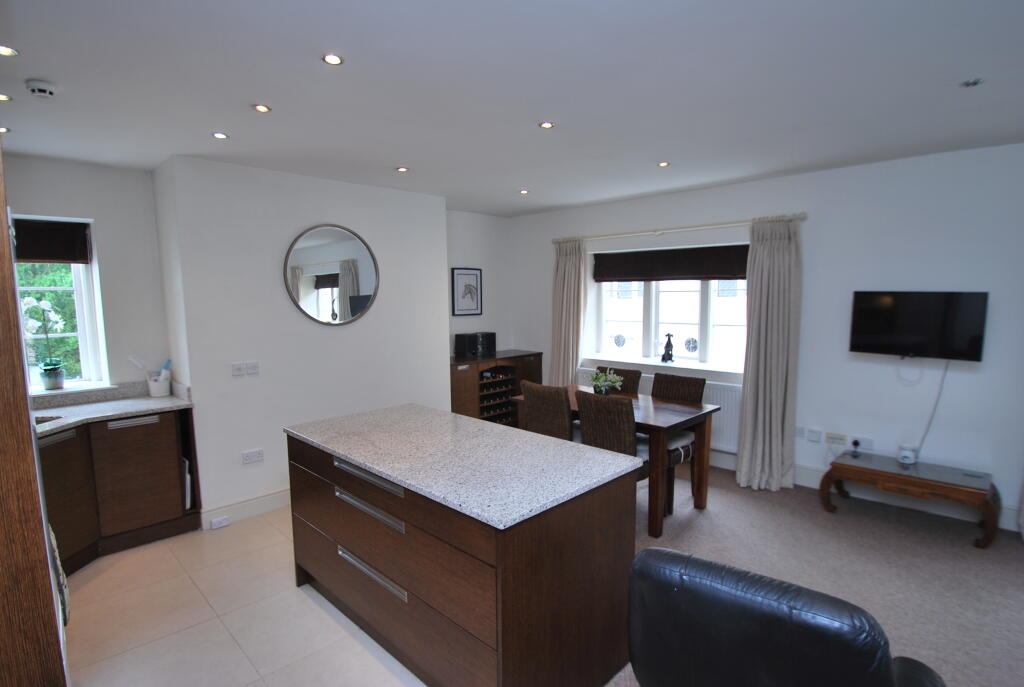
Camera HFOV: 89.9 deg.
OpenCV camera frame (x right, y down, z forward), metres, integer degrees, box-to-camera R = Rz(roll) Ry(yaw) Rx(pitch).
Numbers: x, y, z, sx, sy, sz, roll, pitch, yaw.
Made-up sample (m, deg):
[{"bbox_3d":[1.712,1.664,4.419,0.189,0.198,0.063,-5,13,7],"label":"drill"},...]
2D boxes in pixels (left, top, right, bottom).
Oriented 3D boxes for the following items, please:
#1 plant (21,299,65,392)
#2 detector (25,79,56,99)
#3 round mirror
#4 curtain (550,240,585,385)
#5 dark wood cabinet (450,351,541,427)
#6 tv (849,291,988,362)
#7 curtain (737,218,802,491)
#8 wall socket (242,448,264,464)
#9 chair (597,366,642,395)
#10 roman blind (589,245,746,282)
[{"bbox_3d":[-3.024,0.000,3.321,0.180,0.600,0.205,5,8,43],"label":"plant"},{"bbox_3d":[-2.020,-1.084,2.202,0.108,0.042,0.108,5,8,43],"label":"detector"},{"bbox_3d":[-1.384,-0.530,4.020,0.035,0.782,0.782,5,8,43],"label":"round mirror"},{"bbox_3d":[0.608,-0.054,5.614,0.310,2.120,0.180,5,8,43],"label":"curtain"},{"bbox_3d":[-0.315,0.577,5.733,0.500,0.863,1.440,5,8,43],"label":"dark wood cabinet"},{"bbox_3d":[2.830,-0.136,3.604,0.735,0.450,0.060,5,8,43],"label":"tv"},{"bbox_3d":[2.112,0.093,4.194,0.410,2.180,0.190,5,8,43],"label":"curtain"},{"bbox_3d":[-1.899,0.832,3.768,0.012,0.088,0.147,5,8,43],"label":"wall socket"},{"bbox_3d":[0.765,0.718,4.401,0.440,0.940,0.570,5,8,43],"label":"chair"},{"bbox_3d":[1.550,-0.790,5.180,1.724,0.320,0.080,5,8,43],"label":"roman blind"}]

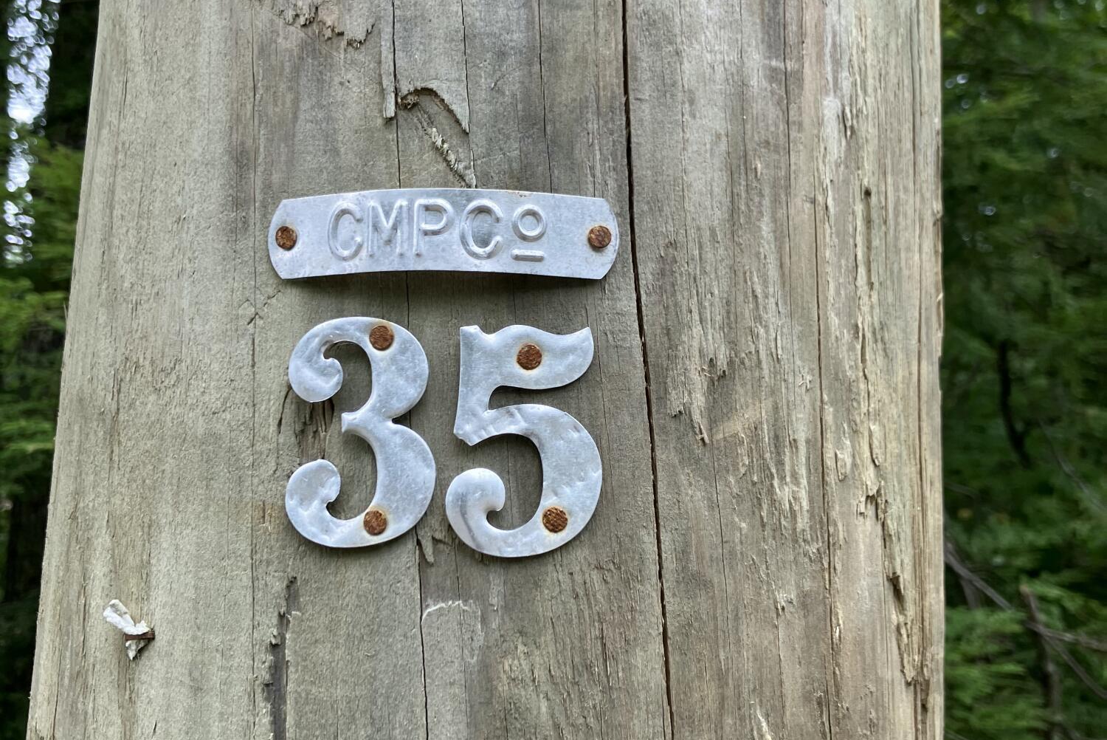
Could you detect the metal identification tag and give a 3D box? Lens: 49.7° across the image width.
[{"bbox_3d":[-0.026,-0.030,0.265,0.080,0.018,0.011,0,-8,4],"label":"metal identification tag"}]

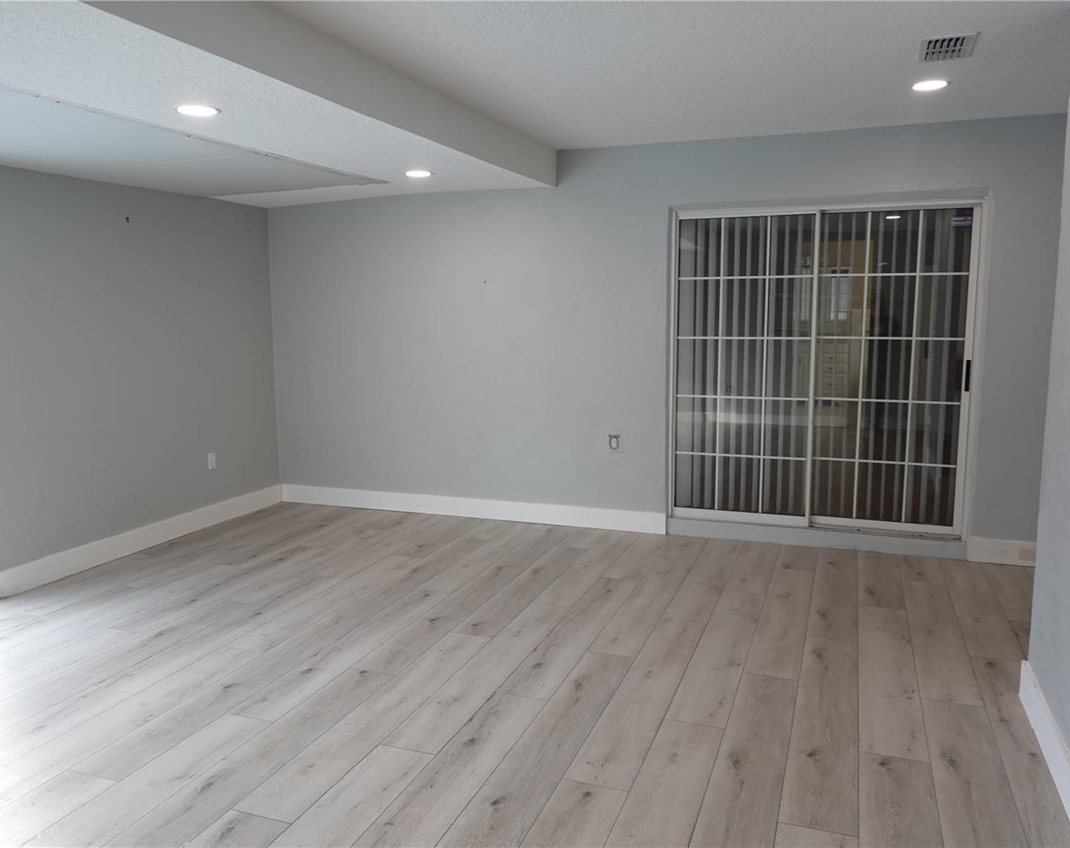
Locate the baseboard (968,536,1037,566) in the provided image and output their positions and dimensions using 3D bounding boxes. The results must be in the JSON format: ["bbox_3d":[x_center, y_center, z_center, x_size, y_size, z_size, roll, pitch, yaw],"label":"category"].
[{"bbox_3d":[2.748,0.751,4.949,0.380,0.147,0.018,3,8,21],"label":"baseboard"}]

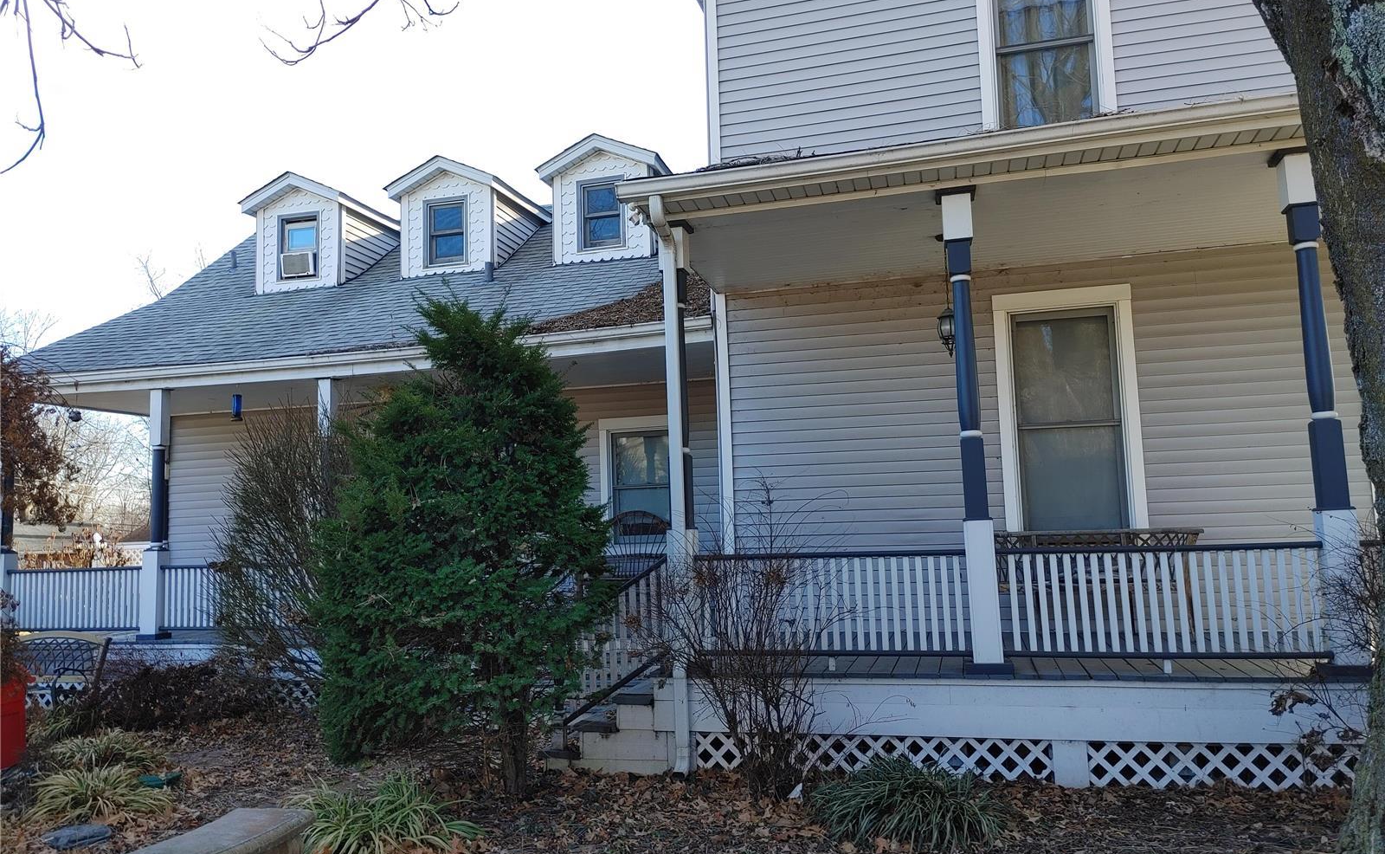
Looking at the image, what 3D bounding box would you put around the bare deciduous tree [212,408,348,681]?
[{"bbox_3d":[-3.259,1.061,8.939,1.600,2.600,1.450,-4,-6,15],"label":"bare deciduous tree"}]

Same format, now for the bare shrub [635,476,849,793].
[{"bbox_3d":[0.312,1.229,6.156,1.240,1.850,1.100,-4,-6,15],"label":"bare shrub"}]

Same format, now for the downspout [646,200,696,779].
[{"bbox_3d":[-0.142,0.353,6.594,0.100,3.660,0.400,-4,-6,15],"label":"downspout"}]

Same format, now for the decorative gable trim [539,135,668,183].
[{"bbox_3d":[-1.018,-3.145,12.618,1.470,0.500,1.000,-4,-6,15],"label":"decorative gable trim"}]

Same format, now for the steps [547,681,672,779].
[{"bbox_3d":[-0.385,1.996,7.425,0.880,0.580,1.500,-4,-6,15],"label":"steps"}]

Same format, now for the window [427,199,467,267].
[{"bbox_3d":[-2.989,-2.369,12.678,0.570,0.850,0.090,-4,-6,15],"label":"window"}]

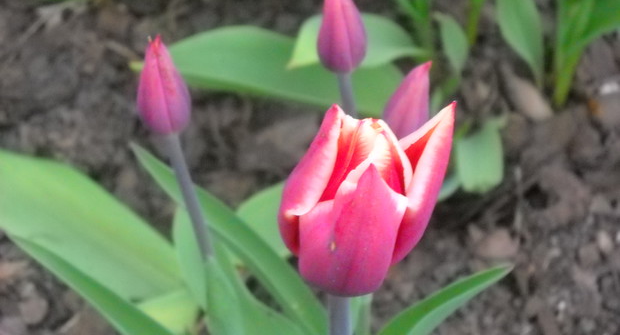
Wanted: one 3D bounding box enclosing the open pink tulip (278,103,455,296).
[{"bbox_3d":[0.020,0.012,0.680,0.063,0.065,0.060,0,37,0],"label":"open pink tulip"}]

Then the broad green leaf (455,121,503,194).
[{"bbox_3d":[0.089,-0.005,0.990,0.026,0.030,0.022,0,37,0],"label":"broad green leaf"}]

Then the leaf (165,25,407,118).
[{"bbox_3d":[-0.018,-0.052,1.000,0.138,0.030,0.044,-5,37,4],"label":"leaf"}]

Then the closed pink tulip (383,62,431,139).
[{"bbox_3d":[0.041,-0.026,0.780,0.022,0.046,0.022,11,36,-8],"label":"closed pink tulip"}]

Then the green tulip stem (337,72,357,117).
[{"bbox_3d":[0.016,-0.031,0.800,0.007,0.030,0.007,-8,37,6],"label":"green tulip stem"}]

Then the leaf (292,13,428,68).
[{"bbox_3d":[0.026,-0.069,1.030,0.076,0.022,0.026,0,37,0],"label":"leaf"}]

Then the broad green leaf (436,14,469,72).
[{"bbox_3d":[0.079,-0.069,1.040,0.017,0.038,0.012,-12,36,9],"label":"broad green leaf"}]

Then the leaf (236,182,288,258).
[{"bbox_3d":[-0.018,0.026,0.880,0.036,0.038,0.026,0,37,0],"label":"leaf"}]

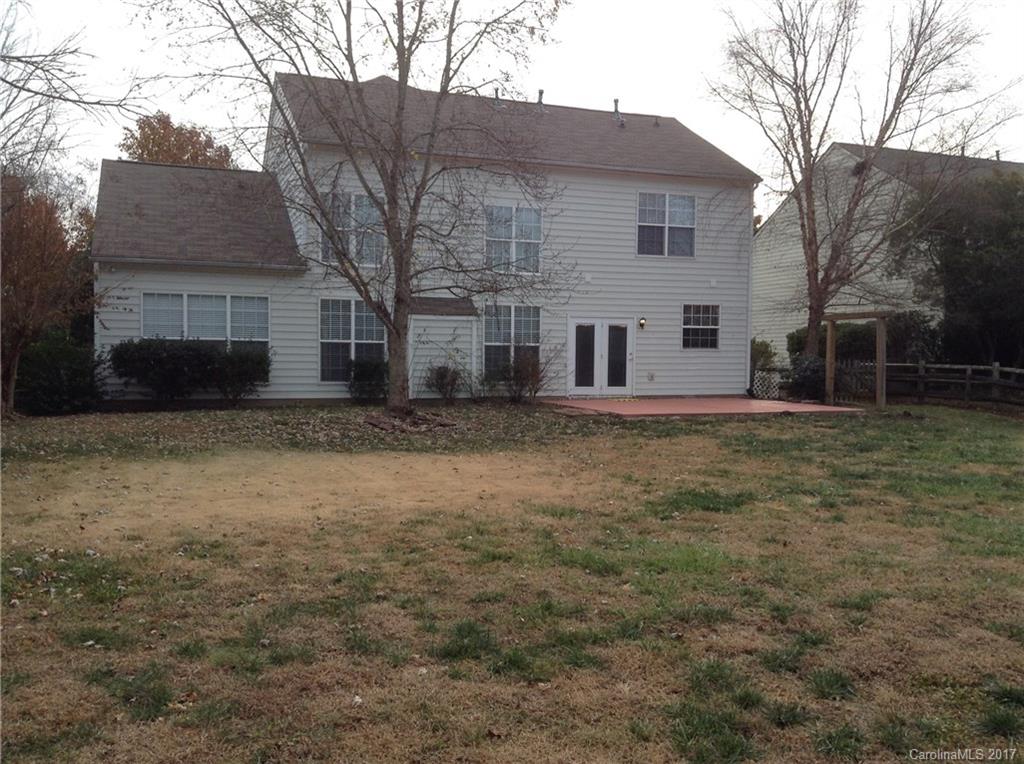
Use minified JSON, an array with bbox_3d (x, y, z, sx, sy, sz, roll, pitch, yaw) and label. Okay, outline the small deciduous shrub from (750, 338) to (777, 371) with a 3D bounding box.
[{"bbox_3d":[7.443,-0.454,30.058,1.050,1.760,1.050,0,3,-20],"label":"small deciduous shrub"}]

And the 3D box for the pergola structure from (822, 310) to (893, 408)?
[{"bbox_3d":[8.877,-0.584,25.195,0.340,2.430,2.650,0,3,-20],"label":"pergola structure"}]

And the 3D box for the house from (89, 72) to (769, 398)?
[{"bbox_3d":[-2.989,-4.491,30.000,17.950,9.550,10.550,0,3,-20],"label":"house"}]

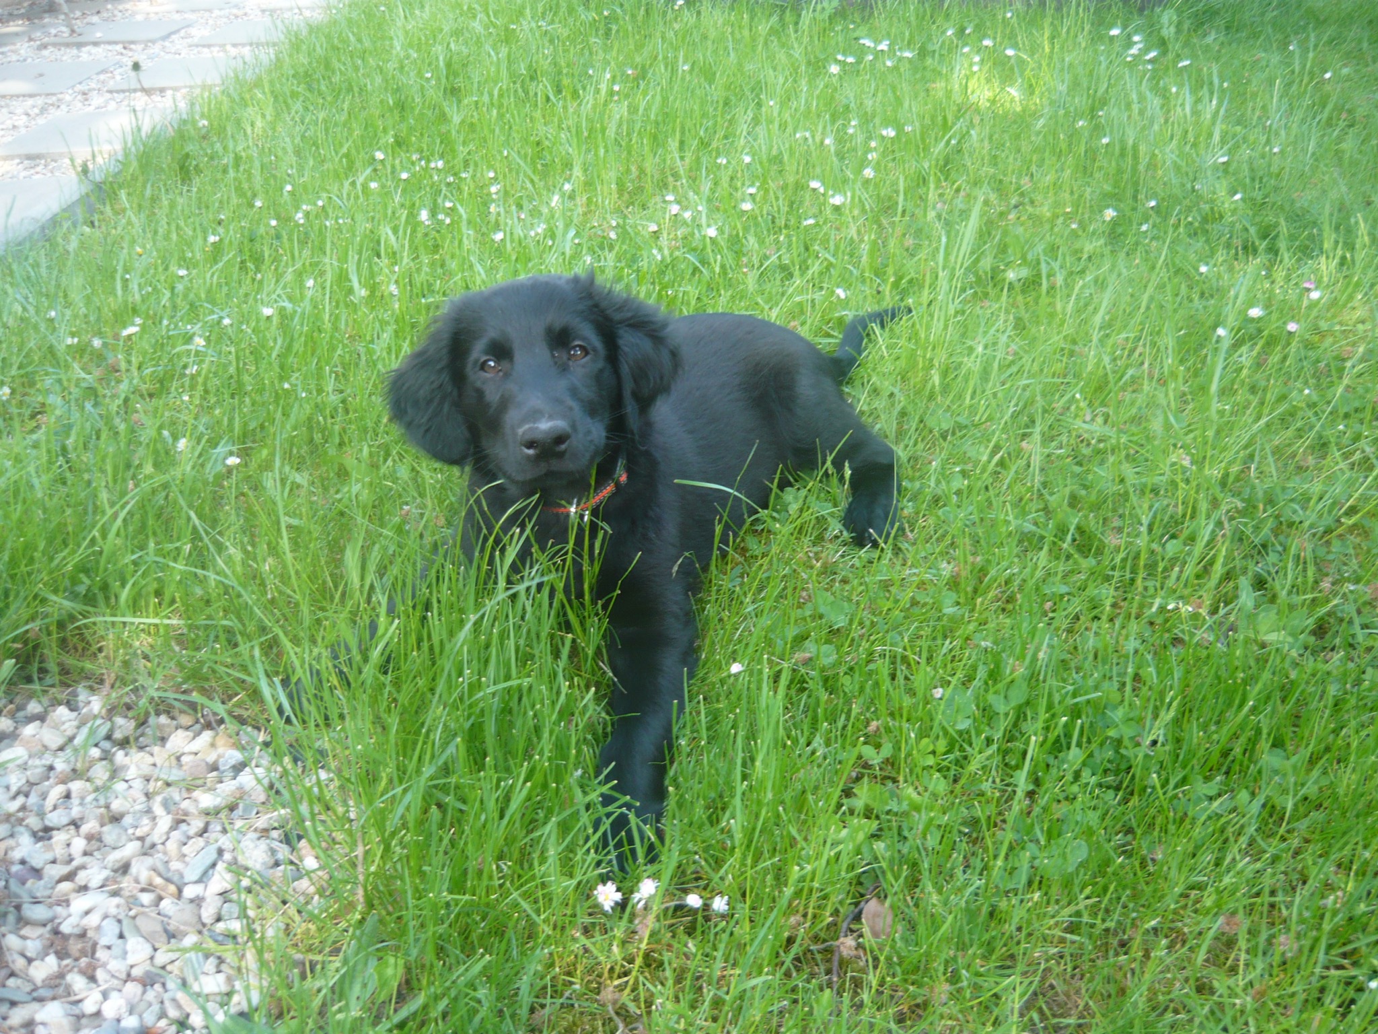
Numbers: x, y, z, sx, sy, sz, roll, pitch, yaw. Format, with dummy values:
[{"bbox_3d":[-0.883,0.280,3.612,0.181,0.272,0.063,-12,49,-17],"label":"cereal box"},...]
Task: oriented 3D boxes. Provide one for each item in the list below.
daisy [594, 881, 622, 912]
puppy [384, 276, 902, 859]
[{"bbox_3d":[-0.051,0.239,0.827,0.018,0.016,0.016,0,31,0],"label":"daisy"},{"bbox_3d":[-0.027,-0.082,1.111,0.330,0.320,0.640,15,34,24],"label":"puppy"}]

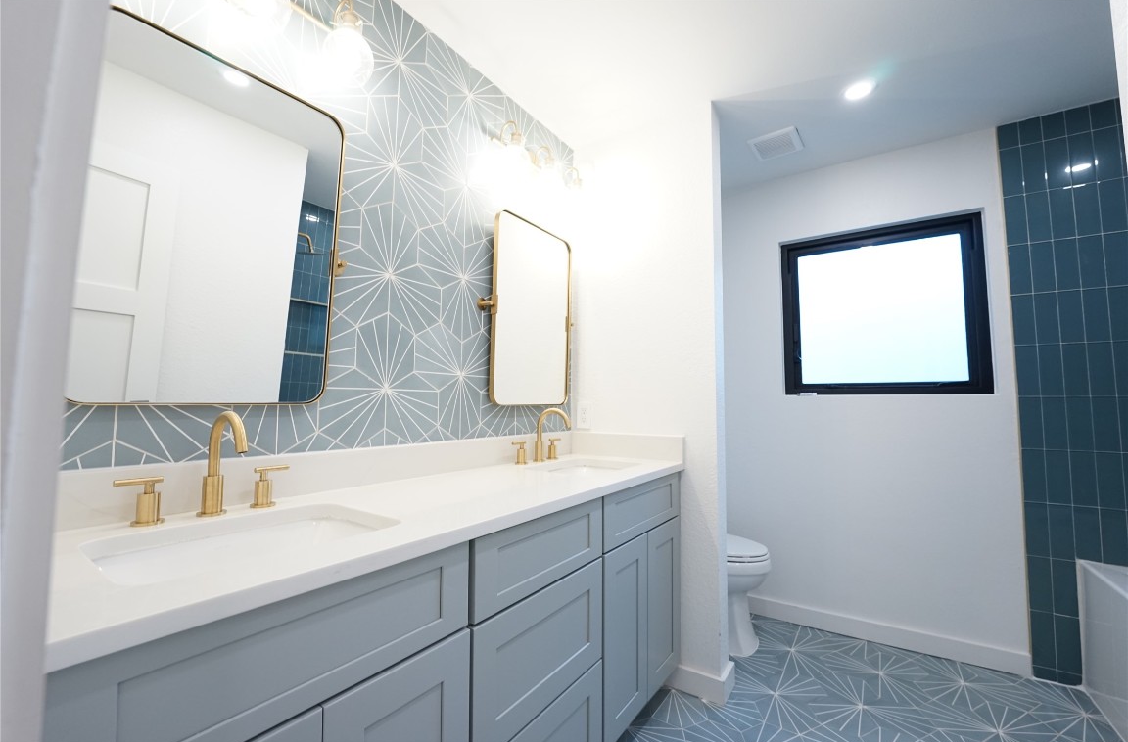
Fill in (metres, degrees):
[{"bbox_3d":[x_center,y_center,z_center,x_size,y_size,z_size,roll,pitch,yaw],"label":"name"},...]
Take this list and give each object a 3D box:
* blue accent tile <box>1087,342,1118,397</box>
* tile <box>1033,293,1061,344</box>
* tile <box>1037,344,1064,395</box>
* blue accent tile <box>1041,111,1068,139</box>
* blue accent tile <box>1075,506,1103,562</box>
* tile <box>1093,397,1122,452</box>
[{"bbox_3d":[2.229,-0.006,1.820,0.075,0.229,0.010,-2,-5,35],"label":"blue accent tile"},{"bbox_3d":[2.110,-0.231,1.918,0.074,0.228,0.010,-2,-6,35],"label":"tile"},{"bbox_3d":[2.107,-0.004,1.899,0.074,0.228,0.010,-2,-6,35],"label":"tile"},{"bbox_3d":[2.174,-1.083,1.949,0.074,0.115,0.010,-2,-6,35],"label":"blue accent tile"},{"bbox_3d":[2.160,0.677,1.812,0.075,0.229,0.010,-2,-5,35],"label":"blue accent tile"},{"bbox_3d":[2.244,0.221,1.818,0.072,0.226,0.010,-2,-5,32],"label":"tile"}]

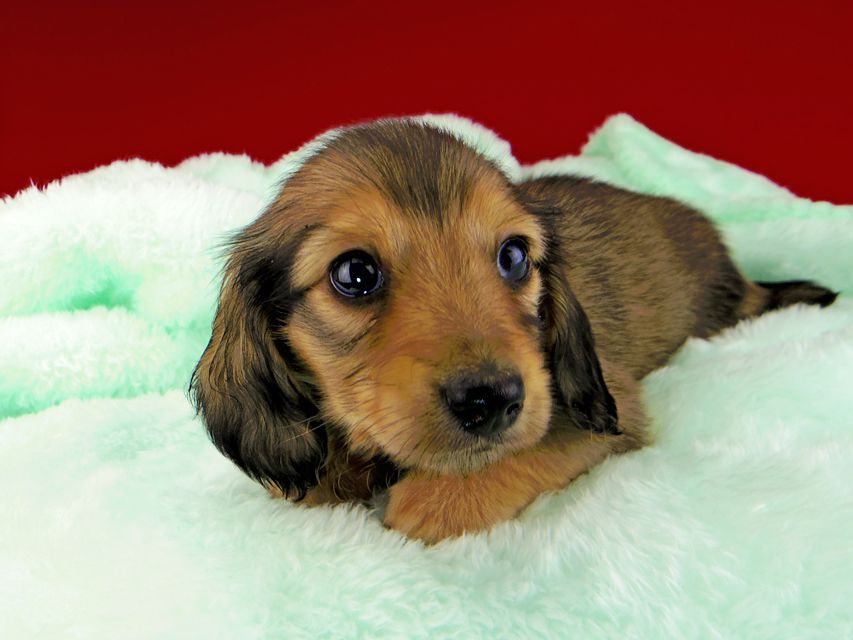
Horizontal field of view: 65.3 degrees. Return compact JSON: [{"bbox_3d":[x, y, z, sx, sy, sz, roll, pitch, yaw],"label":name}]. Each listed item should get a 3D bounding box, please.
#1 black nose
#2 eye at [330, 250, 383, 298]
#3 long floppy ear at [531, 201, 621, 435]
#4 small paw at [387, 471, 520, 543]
[{"bbox_3d":[0.018,0.026,0.212,0.023,0.019,0.016,-13,20,-22],"label":"black nose"},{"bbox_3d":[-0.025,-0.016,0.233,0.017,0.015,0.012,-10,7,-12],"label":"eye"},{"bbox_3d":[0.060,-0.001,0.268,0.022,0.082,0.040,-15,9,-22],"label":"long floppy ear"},{"bbox_3d":[0.008,0.061,0.222,0.038,0.021,0.030,-11,19,-35],"label":"small paw"}]

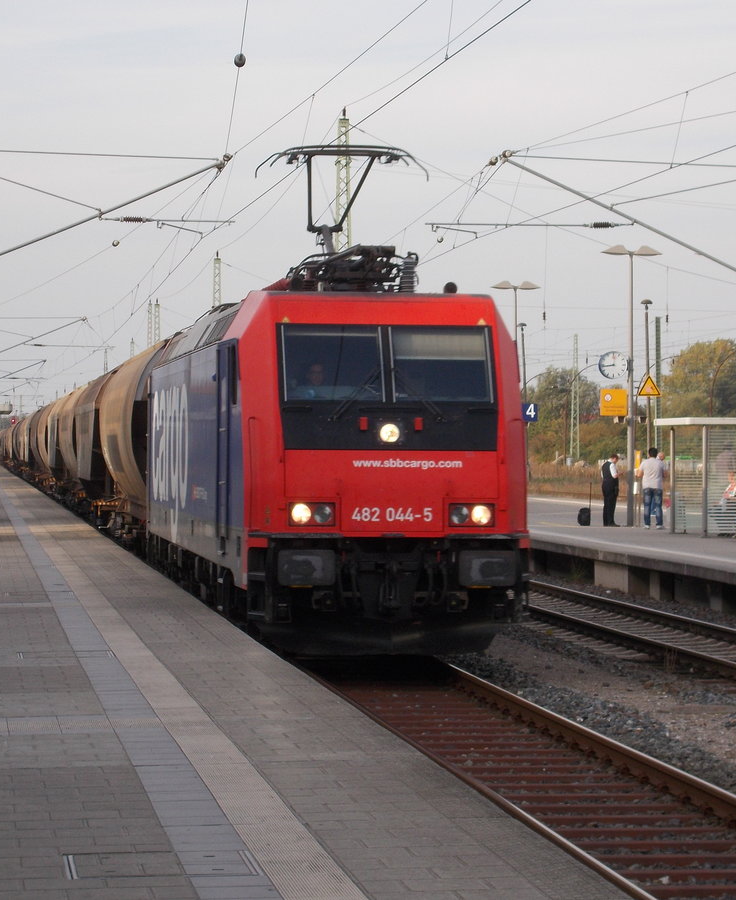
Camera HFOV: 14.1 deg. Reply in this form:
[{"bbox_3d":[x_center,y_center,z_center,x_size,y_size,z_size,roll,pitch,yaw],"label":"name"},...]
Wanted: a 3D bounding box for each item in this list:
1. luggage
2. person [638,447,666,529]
[{"bbox_3d":[4.970,1.248,68.300,0.320,0.980,0.360,0,0,4],"label":"luggage"},{"bbox_3d":[6.298,0.846,66.000,0.580,1.790,0.380,0,0,12],"label":"person"}]

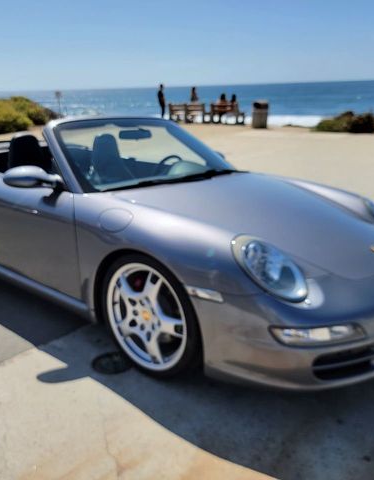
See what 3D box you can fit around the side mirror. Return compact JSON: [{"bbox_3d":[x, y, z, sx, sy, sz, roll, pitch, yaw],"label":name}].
[{"bbox_3d":[-0.850,-0.347,2.440,0.250,0.125,0.140,-14,21,-40],"label":"side mirror"}]

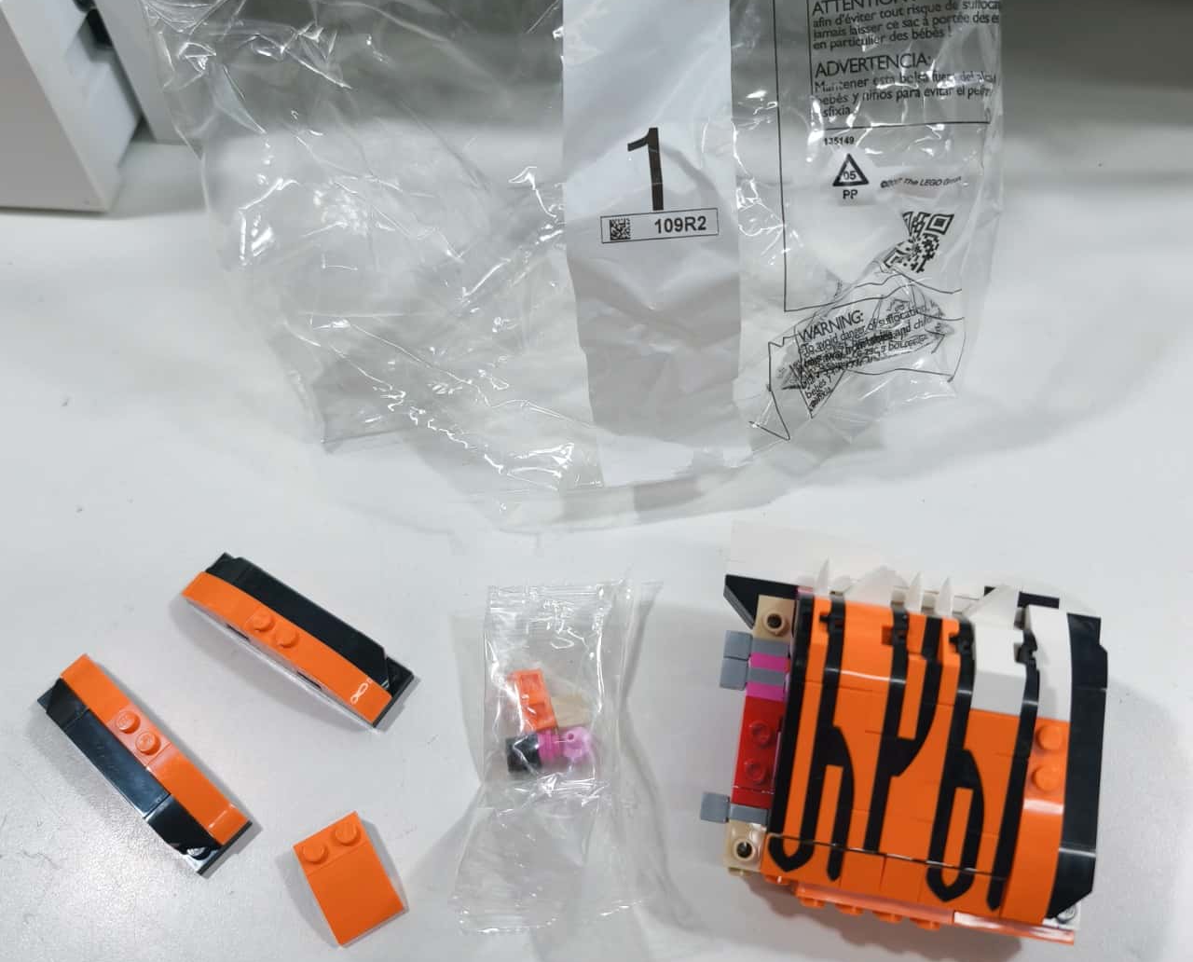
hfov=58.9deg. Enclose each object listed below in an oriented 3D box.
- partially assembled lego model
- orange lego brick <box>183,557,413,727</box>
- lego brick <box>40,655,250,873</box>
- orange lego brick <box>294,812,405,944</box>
[{"bbox_3d":[0.065,0.062,0.242,0.080,0.064,0.069,10,60,4],"label":"partially assembled lego model"},{"bbox_3d":[-0.080,0.039,0.278,0.064,0.016,0.016,29,63,14],"label":"orange lego brick"},{"bbox_3d":[-0.114,0.067,0.260,0.064,0.016,0.016,37,65,18],"label":"lego brick"},{"bbox_3d":[-0.059,0.094,0.250,0.016,0.011,0.024,-26,64,-16],"label":"orange lego brick"}]

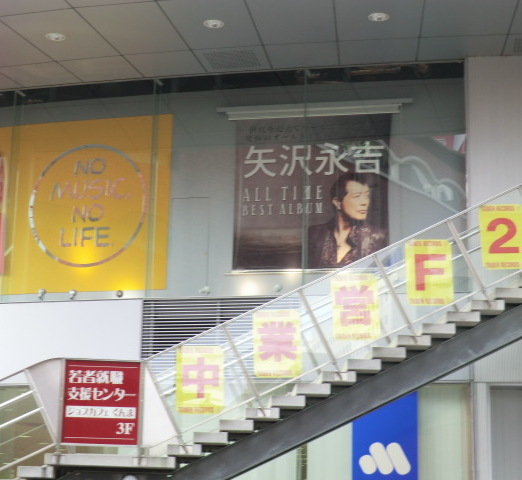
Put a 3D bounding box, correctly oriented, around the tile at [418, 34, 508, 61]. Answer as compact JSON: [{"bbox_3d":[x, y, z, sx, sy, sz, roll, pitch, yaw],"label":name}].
[{"bbox_3d":[2.748,-2.654,16.500,1.189,0.030,0.838,-1,-13,7],"label":"tile"}]

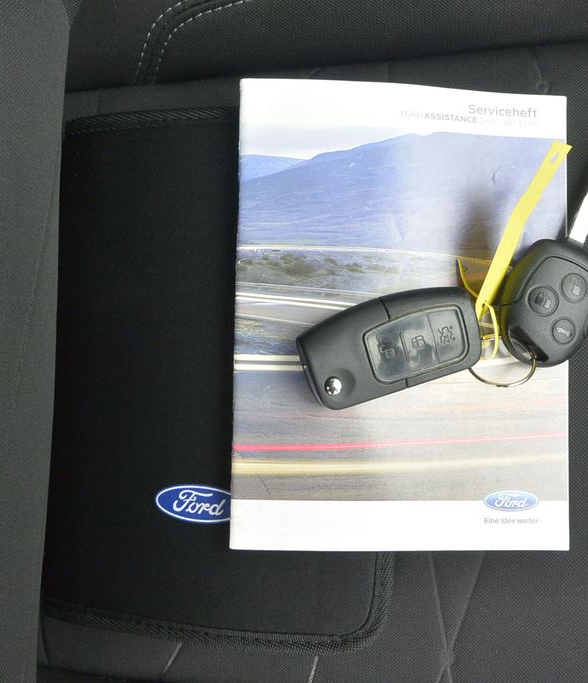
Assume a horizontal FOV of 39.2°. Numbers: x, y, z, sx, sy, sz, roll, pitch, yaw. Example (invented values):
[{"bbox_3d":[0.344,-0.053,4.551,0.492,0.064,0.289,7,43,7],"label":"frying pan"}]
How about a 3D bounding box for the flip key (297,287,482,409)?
[{"bbox_3d":[0.042,0.001,0.359,0.078,0.017,0.042,-16,86,-5],"label":"flip key"}]

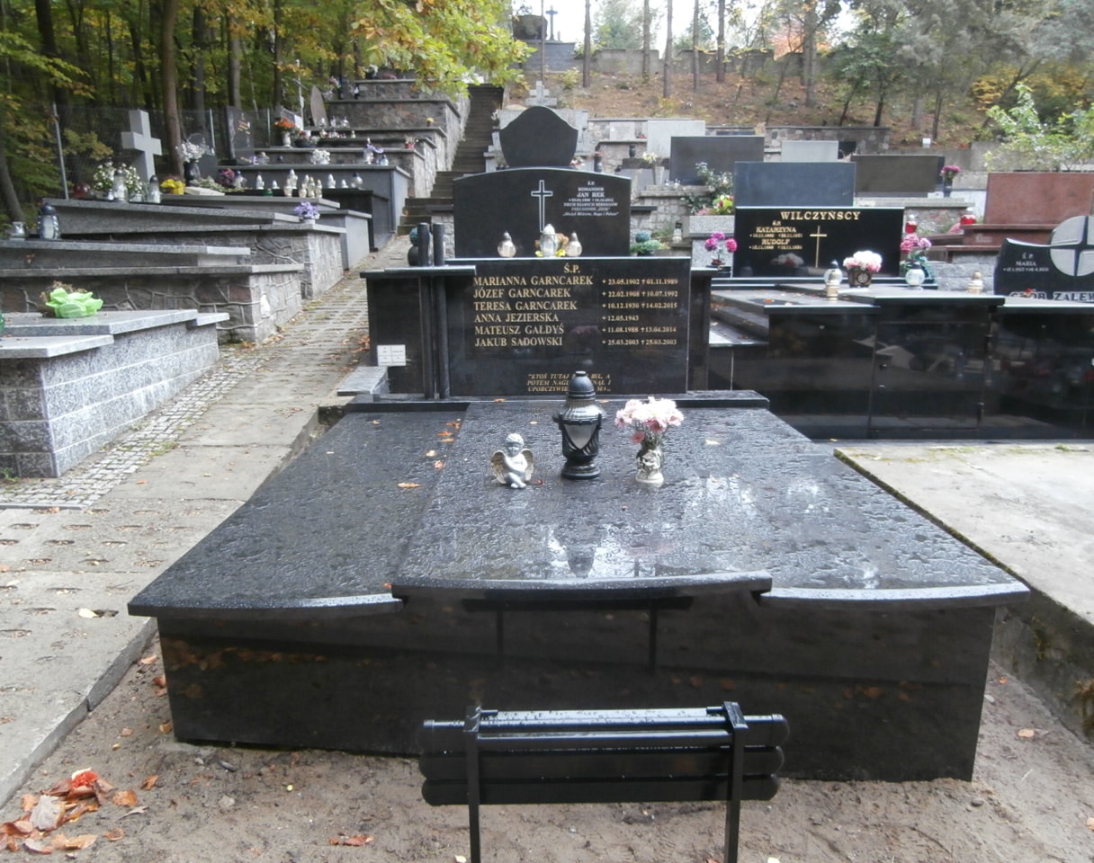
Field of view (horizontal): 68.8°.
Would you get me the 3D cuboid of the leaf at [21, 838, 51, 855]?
[{"bbox_3d":[-1.208,0.980,1.885,0.078,0.025,0.050,-1,13,-1],"label":"leaf"}]

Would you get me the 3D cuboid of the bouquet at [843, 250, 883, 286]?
[{"bbox_3d":[2.341,-1.212,5.927,0.296,0.262,0.240,-1,13,-1],"label":"bouquet"}]

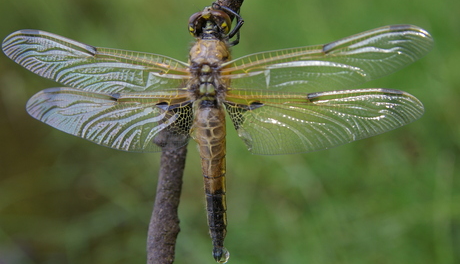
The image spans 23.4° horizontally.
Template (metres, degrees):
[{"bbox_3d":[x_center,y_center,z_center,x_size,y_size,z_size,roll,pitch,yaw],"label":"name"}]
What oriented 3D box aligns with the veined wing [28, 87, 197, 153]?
[{"bbox_3d":[-0.023,-0.002,0.209,0.036,0.012,0.004,0,0,25],"label":"veined wing"}]

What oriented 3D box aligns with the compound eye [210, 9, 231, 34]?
[{"bbox_3d":[-0.002,-0.020,0.202,0.004,0.004,0.005,-8,-19,9],"label":"compound eye"}]

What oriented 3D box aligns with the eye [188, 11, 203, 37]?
[{"bbox_3d":[-0.006,-0.020,0.203,0.003,0.004,0.005,-8,-19,9],"label":"eye"}]

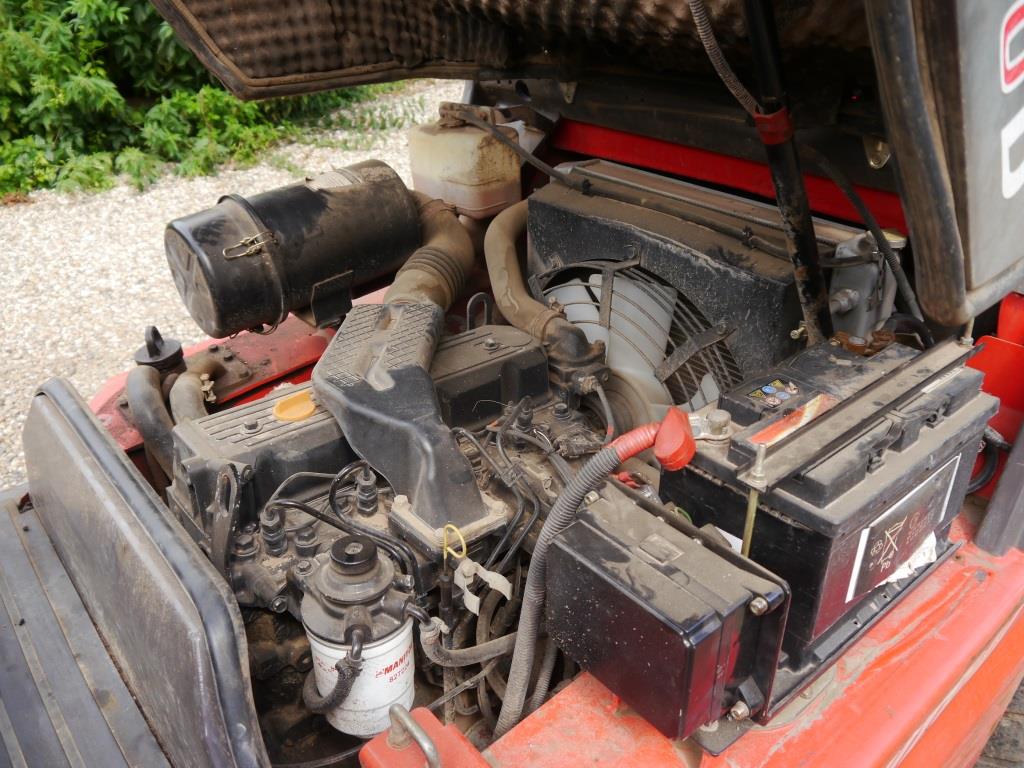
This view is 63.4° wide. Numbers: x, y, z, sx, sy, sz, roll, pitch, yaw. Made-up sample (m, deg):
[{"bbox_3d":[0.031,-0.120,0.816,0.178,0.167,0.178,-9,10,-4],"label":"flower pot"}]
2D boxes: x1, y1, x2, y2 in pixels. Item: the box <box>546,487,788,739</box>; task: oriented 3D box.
[{"bbox_3d":[0.111,0.182,0.656,0.090,0.130,0.170,-23,35,-34],"label":"box"}]

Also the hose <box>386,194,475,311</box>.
[{"bbox_3d":[-0.118,-0.204,1.259,0.140,0.130,0.330,-4,28,-5],"label":"hose"}]

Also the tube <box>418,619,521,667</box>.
[{"bbox_3d":[-0.035,0.217,0.711,0.105,0.070,0.030,-23,35,-34],"label":"tube"}]

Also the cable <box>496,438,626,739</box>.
[{"bbox_3d":[0.042,0.202,0.748,0.135,0.325,0.085,-23,35,-34],"label":"cable"}]

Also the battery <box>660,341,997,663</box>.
[{"bbox_3d":[0.299,0.090,0.798,0.282,0.177,0.175,-23,35,-34],"label":"battery"}]

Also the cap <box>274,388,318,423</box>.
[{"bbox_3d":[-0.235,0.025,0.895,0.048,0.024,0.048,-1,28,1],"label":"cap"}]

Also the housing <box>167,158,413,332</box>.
[{"bbox_3d":[-0.338,-0.218,1.305,0.342,0.200,0.195,-28,38,-31],"label":"housing"}]

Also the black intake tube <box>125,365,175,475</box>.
[{"bbox_3d":[-0.481,0.049,1.103,0.075,0.130,0.160,-23,35,-34],"label":"black intake tube"}]

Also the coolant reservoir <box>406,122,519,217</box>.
[{"bbox_3d":[-0.078,-0.389,1.485,0.120,0.140,0.180,-23,35,-34],"label":"coolant reservoir"}]

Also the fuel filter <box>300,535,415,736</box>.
[{"bbox_3d":[-0.127,0.207,0.694,0.093,0.175,0.096,-1,28,1],"label":"fuel filter"}]

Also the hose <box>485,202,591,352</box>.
[{"bbox_3d":[0.009,-0.170,1.182,0.100,0.105,0.335,-3,28,-3],"label":"hose"}]

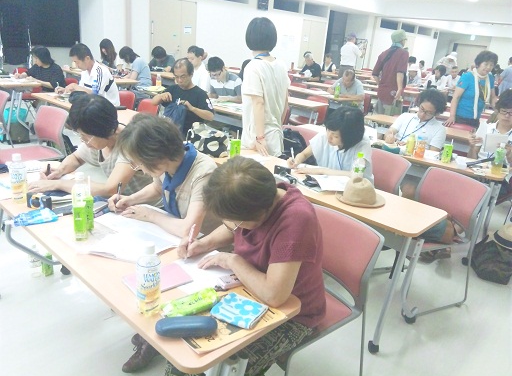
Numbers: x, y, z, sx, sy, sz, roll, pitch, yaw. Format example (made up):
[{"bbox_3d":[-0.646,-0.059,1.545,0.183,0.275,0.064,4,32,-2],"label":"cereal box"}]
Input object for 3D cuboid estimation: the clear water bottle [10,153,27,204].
[{"bbox_3d":[-1.040,-0.039,1.865,0.070,0.215,0.070,21,25,40],"label":"clear water bottle"}]

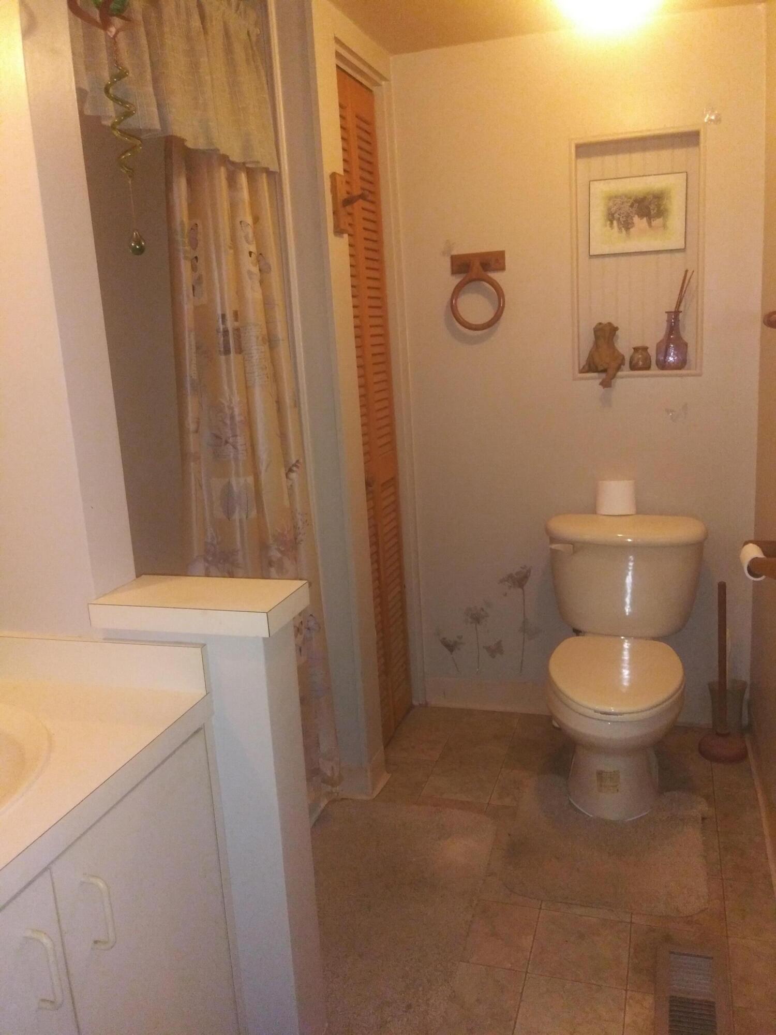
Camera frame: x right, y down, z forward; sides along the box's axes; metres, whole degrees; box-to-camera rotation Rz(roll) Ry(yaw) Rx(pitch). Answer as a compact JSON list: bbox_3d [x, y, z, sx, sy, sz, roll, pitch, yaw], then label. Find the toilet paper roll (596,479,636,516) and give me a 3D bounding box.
[{"bbox_3d":[0.705,-0.061,2.490,0.117,0.100,0.117,1,13,19],"label":"toilet paper roll"}]

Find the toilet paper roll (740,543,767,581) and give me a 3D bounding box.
[{"bbox_3d":[0.784,0.093,1.728,0.058,0.058,0.105,1,13,19],"label":"toilet paper roll"}]

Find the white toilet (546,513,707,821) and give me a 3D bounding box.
[{"bbox_3d":[0.663,0.417,2.313,0.485,0.750,0.730,1,13,19],"label":"white toilet"}]

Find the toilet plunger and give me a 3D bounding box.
[{"bbox_3d":[1.013,0.463,2.443,0.137,0.562,0.137,1,13,19],"label":"toilet plunger"}]

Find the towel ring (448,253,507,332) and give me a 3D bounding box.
[{"bbox_3d":[0.284,-0.716,2.561,0.174,0.240,0.065,1,13,19],"label":"towel ring"}]

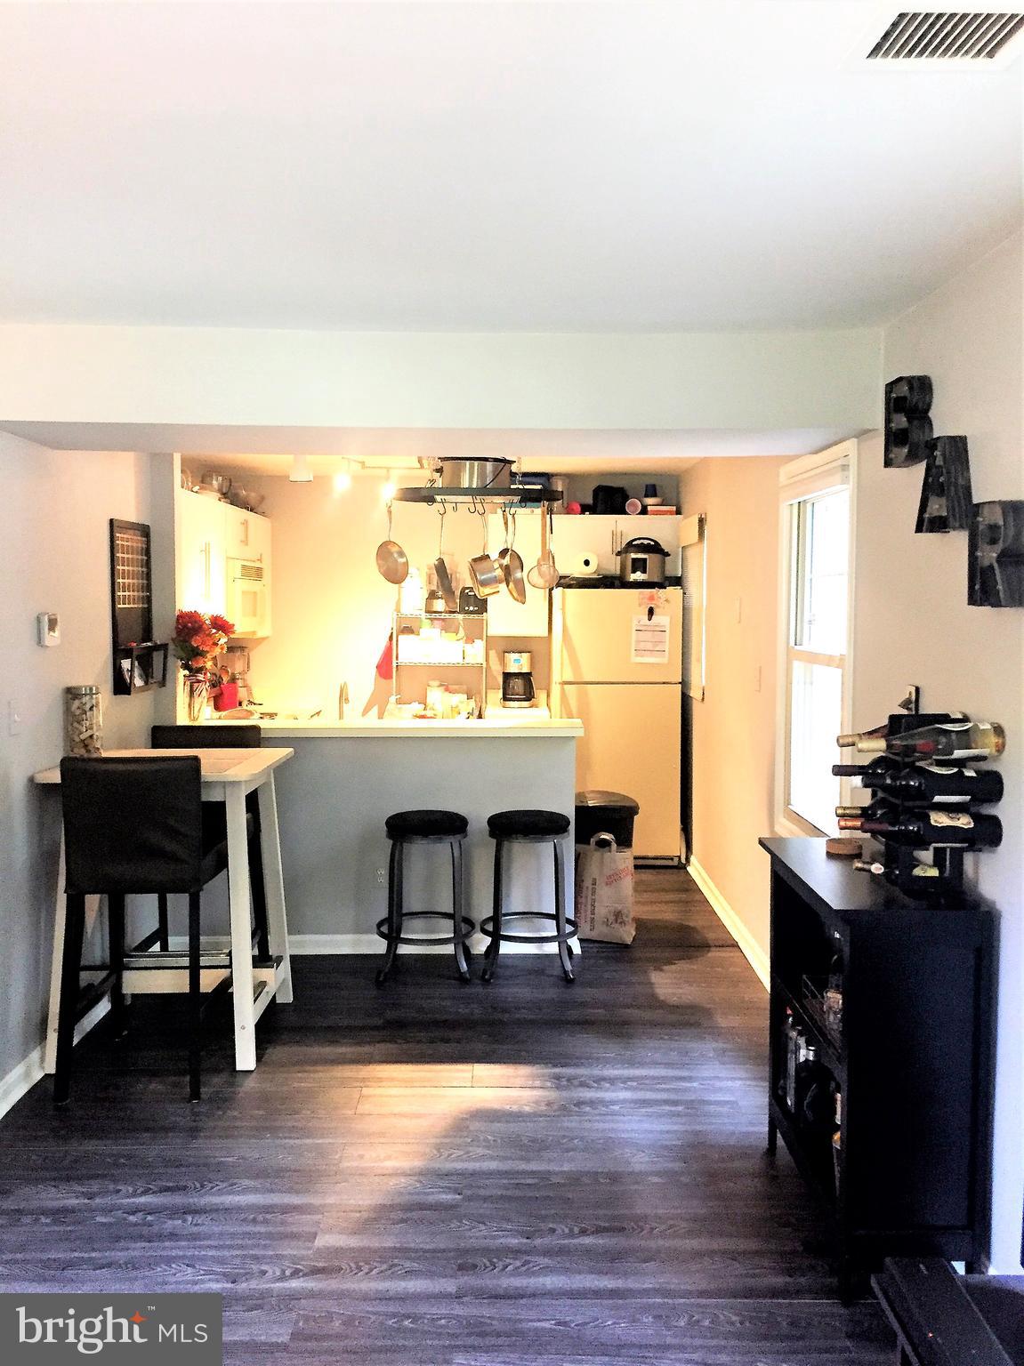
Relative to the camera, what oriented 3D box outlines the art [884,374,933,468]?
[{"bbox_3d":[1.037,-0.682,3.000,0.065,0.220,0.175,0,4,0],"label":"art"}]

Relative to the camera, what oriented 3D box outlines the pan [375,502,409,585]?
[{"bbox_3d":[-0.587,-0.676,5.617,0.070,0.385,0.230,-5,0,39],"label":"pan"}]

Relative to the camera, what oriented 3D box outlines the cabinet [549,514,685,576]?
[{"bbox_3d":[0.639,-0.842,7.119,0.830,0.385,0.320,0,4,0],"label":"cabinet"}]

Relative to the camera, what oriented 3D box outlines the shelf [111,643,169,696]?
[{"bbox_3d":[-1.510,-0.060,4.667,0.075,0.200,0.470,0,4,0],"label":"shelf"}]

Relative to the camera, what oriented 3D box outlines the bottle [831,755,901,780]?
[{"bbox_3d":[0.907,0.199,2.720,0.300,0.075,0.075,0,4,0],"label":"bottle"}]

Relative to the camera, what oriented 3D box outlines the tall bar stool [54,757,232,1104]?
[{"bbox_3d":[-1.190,0.760,3.822,0.440,1.100,0.550,0,4,0],"label":"tall bar stool"}]

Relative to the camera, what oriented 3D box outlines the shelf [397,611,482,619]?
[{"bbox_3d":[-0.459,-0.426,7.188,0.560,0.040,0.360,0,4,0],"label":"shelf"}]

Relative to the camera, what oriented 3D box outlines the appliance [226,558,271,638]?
[{"bbox_3d":[-1.680,-0.487,6.532,0.390,0.415,0.800,0,4,0],"label":"appliance"}]

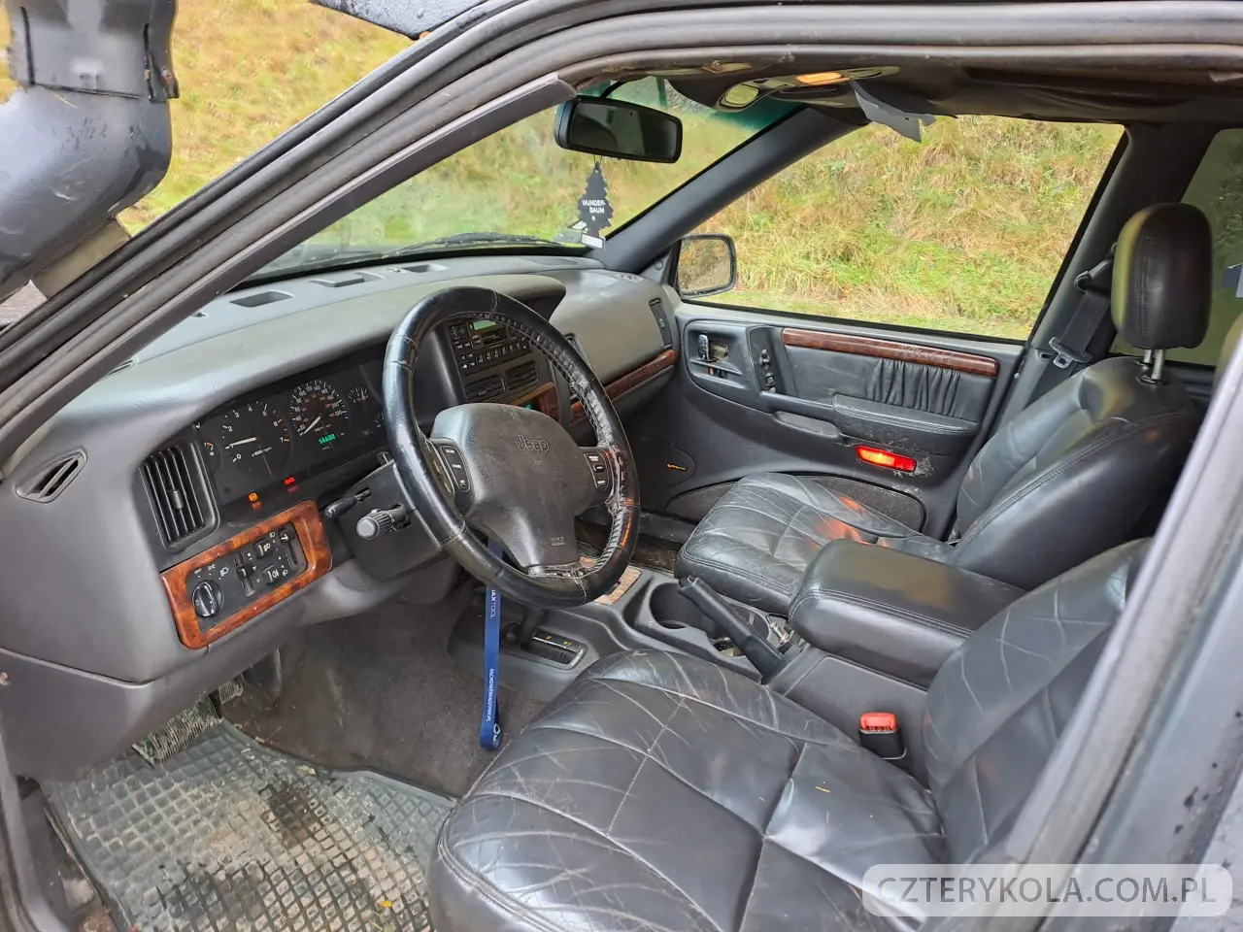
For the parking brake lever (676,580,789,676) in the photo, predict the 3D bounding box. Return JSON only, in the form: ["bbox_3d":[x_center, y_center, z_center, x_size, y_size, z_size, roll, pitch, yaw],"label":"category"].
[{"bbox_3d":[0.164,0.248,1.426,0.210,0.050,0.035,43,29,6],"label":"parking brake lever"}]

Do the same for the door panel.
[{"bbox_3d":[0.398,-0.046,2.054,0.880,0.620,0.120,12,22,21],"label":"door panel"}]

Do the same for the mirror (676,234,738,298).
[{"bbox_3d":[0.180,-0.504,2.256,0.110,0.160,0.210,21,26,39],"label":"mirror"}]

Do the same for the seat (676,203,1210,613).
[{"bbox_3d":[0.549,-0.060,1.582,0.820,0.850,0.520,12,22,21],"label":"seat"}]

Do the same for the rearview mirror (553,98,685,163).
[{"bbox_3d":[-0.015,-0.475,1.273,0.040,0.068,0.240,30,27,35],"label":"rearview mirror"}]

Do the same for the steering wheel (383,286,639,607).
[{"bbox_3d":[-0.121,-0.020,1.049,0.100,0.388,0.388,-26,3,32],"label":"steering wheel"}]

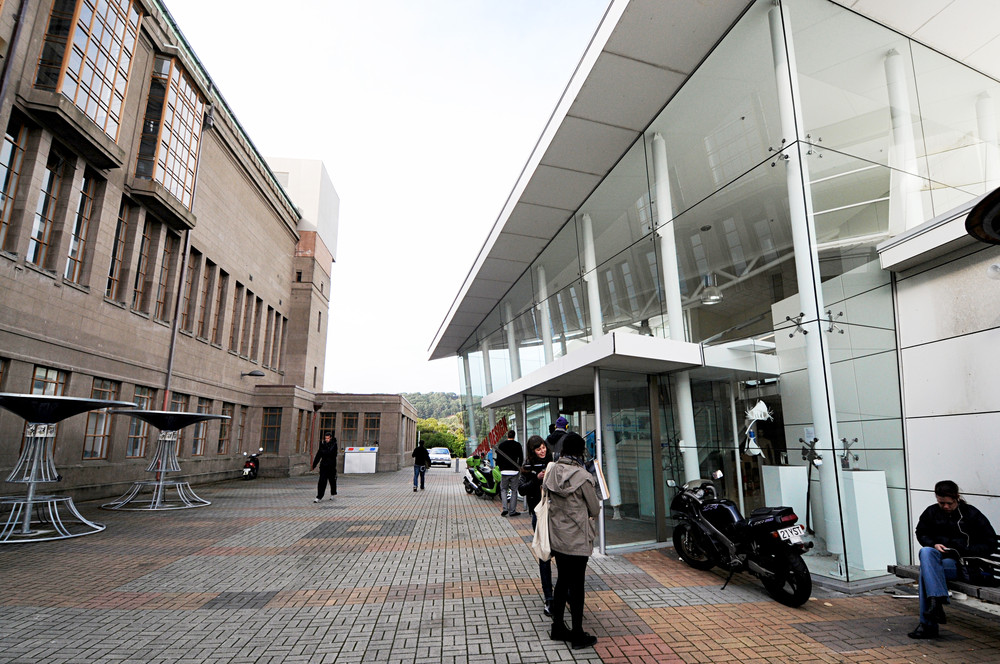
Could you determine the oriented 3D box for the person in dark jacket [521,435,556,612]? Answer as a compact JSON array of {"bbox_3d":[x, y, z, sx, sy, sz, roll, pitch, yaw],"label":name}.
[{"bbox_3d":[0.479,1.877,4.998,0.540,1.640,0.420,9,-16,-35],"label":"person in dark jacket"}]

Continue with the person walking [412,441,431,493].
[{"bbox_3d":[-2.811,4.812,18.016,0.600,1.730,0.500,1,-13,-6],"label":"person walking"}]

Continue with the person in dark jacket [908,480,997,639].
[{"bbox_3d":[3.695,1.889,4.193,0.770,1.210,0.560,3,-13,-15],"label":"person in dark jacket"}]

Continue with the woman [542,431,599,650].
[{"bbox_3d":[0.589,1.698,4.225,0.500,1.640,0.420,-11,-17,38],"label":"woman"}]

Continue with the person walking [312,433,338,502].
[{"bbox_3d":[-4.756,3.718,13.709,0.550,1.800,0.560,-8,-15,30],"label":"person walking"}]

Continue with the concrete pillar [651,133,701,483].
[{"bbox_3d":[2.700,-0.011,7.657,0.222,6.027,0.222,-6,0,-7],"label":"concrete pillar"}]

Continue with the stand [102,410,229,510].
[{"bbox_3d":[-8.914,3.388,13.291,2.700,2.340,2.700,1,-13,-6],"label":"stand"}]

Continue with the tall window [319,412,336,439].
[{"bbox_3d":[-9.288,5.402,27.071,0.850,1.990,0.150,1,-13,-6],"label":"tall window"}]

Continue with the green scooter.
[{"bbox_3d":[-0.536,4.237,14.717,0.680,1.140,1.750,11,-17,-40],"label":"green scooter"}]

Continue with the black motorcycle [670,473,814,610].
[{"bbox_3d":[2.592,2.239,5.519,0.680,1.080,2.000,3,-13,-13],"label":"black motorcycle"}]

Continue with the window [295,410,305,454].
[{"bbox_3d":[-9.214,4.591,23.038,0.200,2.035,0.903,1,-13,-6],"label":"window"}]

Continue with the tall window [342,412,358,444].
[{"bbox_3d":[-8.130,5.425,27.184,0.860,2.000,0.150,1,-13,-6],"label":"tall window"}]

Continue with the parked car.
[{"bbox_3d":[-4.500,9.541,38.067,1.680,1.420,4.100,1,-13,-6],"label":"parked car"}]

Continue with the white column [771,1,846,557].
[{"bbox_3d":[3.414,-0.535,5.530,0.235,6.184,0.235,-6,0,-7],"label":"white column"}]

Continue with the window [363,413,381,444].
[{"bbox_3d":[-6.721,5.319,26.217,0.851,2.111,0.200,1,-13,-6],"label":"window"}]

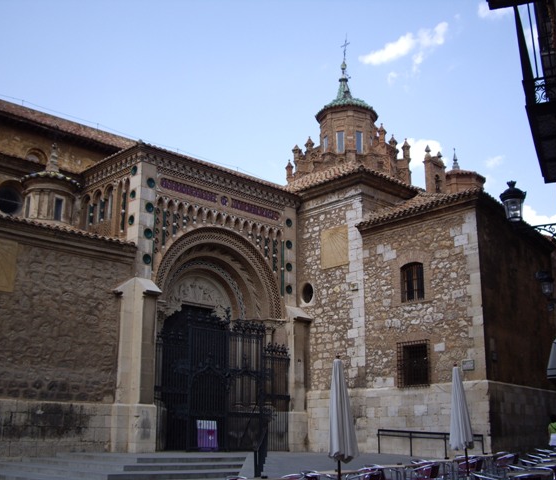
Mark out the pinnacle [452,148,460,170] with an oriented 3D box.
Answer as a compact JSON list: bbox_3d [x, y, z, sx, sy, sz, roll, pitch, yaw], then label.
[{"bbox_3d":[9.374,-4.213,37.000,0.420,1.240,0.420,14,-21,-41],"label":"pinnacle"}]

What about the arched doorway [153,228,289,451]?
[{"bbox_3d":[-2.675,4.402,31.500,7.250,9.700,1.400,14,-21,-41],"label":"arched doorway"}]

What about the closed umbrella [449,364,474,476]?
[{"bbox_3d":[3.318,3.459,12.573,0.440,2.420,0.440,-2,-16,0],"label":"closed umbrella"}]

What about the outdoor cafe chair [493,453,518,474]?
[{"bbox_3d":[5.236,5.216,15.897,0.580,0.760,0.560,14,-21,-41],"label":"outdoor cafe chair"}]

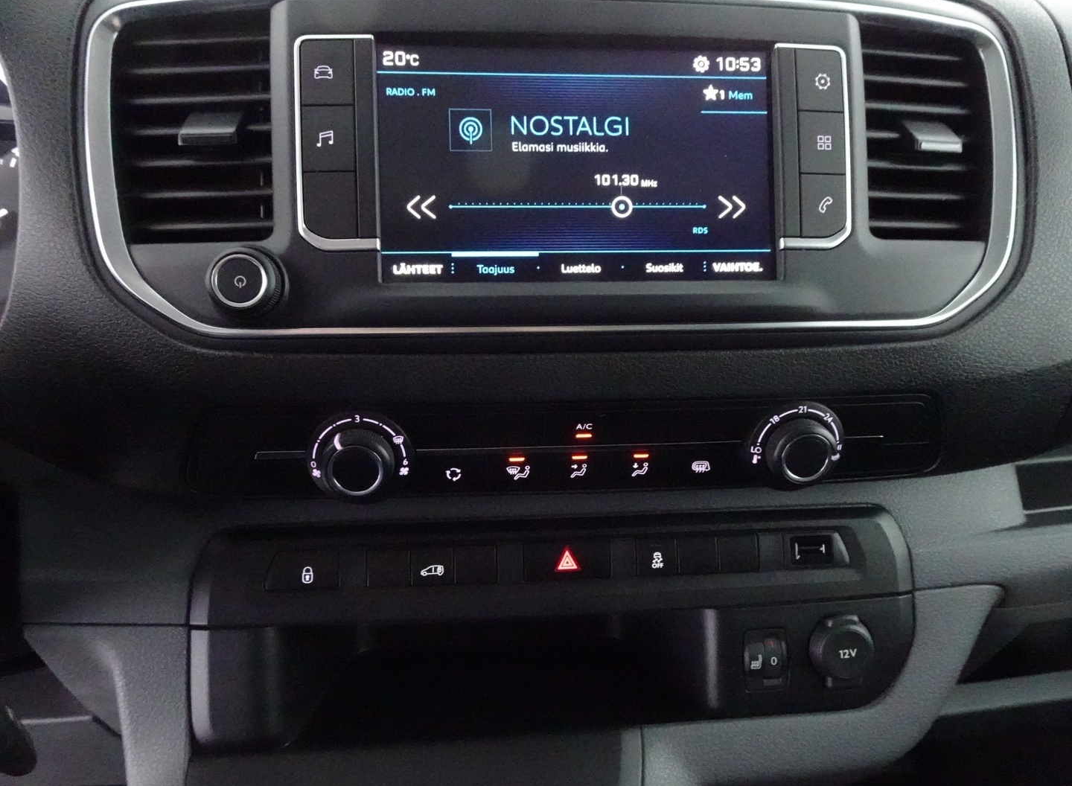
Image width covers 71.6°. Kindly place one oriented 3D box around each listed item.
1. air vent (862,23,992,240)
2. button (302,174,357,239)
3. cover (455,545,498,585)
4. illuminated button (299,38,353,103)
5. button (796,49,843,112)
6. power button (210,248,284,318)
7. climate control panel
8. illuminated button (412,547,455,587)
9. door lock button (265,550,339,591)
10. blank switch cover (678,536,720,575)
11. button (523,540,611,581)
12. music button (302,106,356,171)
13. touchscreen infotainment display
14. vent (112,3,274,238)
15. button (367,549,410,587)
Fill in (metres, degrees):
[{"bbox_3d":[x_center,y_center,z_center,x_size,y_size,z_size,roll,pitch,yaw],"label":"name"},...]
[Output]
[{"bbox_3d":[0.158,-0.106,0.317,0.059,0.089,0.028,-1,-2,-12],"label":"air vent"},{"bbox_3d":[-0.077,-0.070,0.281,0.020,0.025,0.007,-1,-2,-4],"label":"button"},{"bbox_3d":[-0.025,0.071,0.309,0.017,0.016,0.007,-1,-5,-4],"label":"cover"},{"bbox_3d":[-0.079,-0.121,0.283,0.020,0.025,0.007,-1,-2,-4],"label":"illuminated button"},{"bbox_3d":[0.112,-0.124,0.298,0.019,0.024,0.008,-2,0,-8],"label":"button"},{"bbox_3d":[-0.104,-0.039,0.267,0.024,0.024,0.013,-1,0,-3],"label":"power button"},{"bbox_3d":[0.014,0.022,0.283,0.292,0.039,0.020,-1,18,-5],"label":"climate control panel"},{"bbox_3d":[-0.040,0.067,0.288,0.017,0.015,0.008,-1,-8,-4],"label":"illuminated button"},{"bbox_3d":[-0.089,0.068,0.285,0.027,0.015,0.008,-1,-8,-4],"label":"door lock button"},{"bbox_3d":[0.068,0.069,0.317,0.017,0.016,0.007,-1,-5,-4],"label":"blank switch cover"},{"bbox_3d":[0.013,0.070,0.312,0.036,0.016,0.007,-1,-5,-4],"label":"button"},{"bbox_3d":[-0.078,-0.095,0.282,0.020,0.025,0.007,-1,-2,-4],"label":"music button"},{"bbox_3d":[0.015,-0.089,0.292,0.155,0.092,0.010,-1,0,-5],"label":"touchscreen infotainment display"},{"bbox_3d":[-0.127,-0.098,0.286,0.059,0.086,0.030,-2,0,-1],"label":"vent"},{"bbox_3d":[-0.056,0.067,0.287,0.017,0.015,0.008,-1,-8,-4],"label":"button"}]

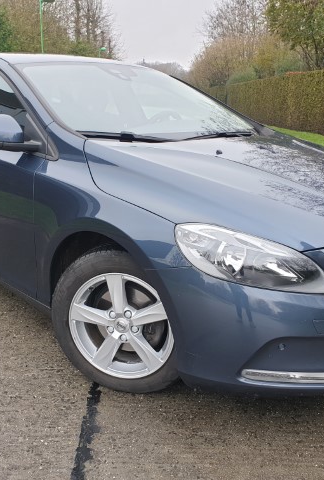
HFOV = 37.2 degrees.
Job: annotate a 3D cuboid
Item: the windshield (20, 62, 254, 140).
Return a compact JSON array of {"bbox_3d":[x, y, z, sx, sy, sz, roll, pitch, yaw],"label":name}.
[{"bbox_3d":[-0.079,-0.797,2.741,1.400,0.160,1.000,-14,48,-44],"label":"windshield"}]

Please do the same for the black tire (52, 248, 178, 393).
[{"bbox_3d":[-0.132,0.313,2.005,0.630,0.630,0.215,7,17,18],"label":"black tire"}]

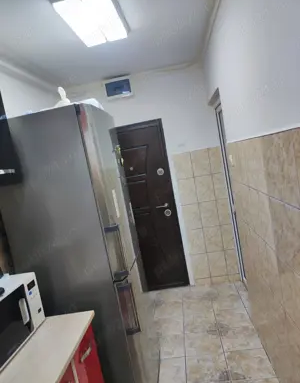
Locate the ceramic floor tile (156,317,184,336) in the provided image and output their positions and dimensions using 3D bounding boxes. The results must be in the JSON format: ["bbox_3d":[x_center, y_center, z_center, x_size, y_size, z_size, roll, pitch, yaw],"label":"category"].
[{"bbox_3d":[0.177,1.293,2.780,0.306,0.012,0.305,-10,6,6],"label":"ceramic floor tile"}]

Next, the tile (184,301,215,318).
[{"bbox_3d":[0.506,1.204,3.048,0.308,0.012,0.305,-10,6,6],"label":"tile"}]

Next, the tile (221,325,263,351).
[{"bbox_3d":[0.750,1.230,2.411,0.301,0.012,0.305,-10,6,6],"label":"tile"}]

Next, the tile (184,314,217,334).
[{"bbox_3d":[0.478,1.242,2.747,0.308,0.012,0.305,-10,6,6],"label":"tile"}]

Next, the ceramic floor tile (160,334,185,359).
[{"bbox_3d":[0.154,1.331,2.478,0.296,0.012,0.305,-10,6,6],"label":"ceramic floor tile"}]

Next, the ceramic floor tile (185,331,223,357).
[{"bbox_3d":[0.451,1.280,2.445,0.308,0.012,0.305,-10,6,6],"label":"ceramic floor tile"}]

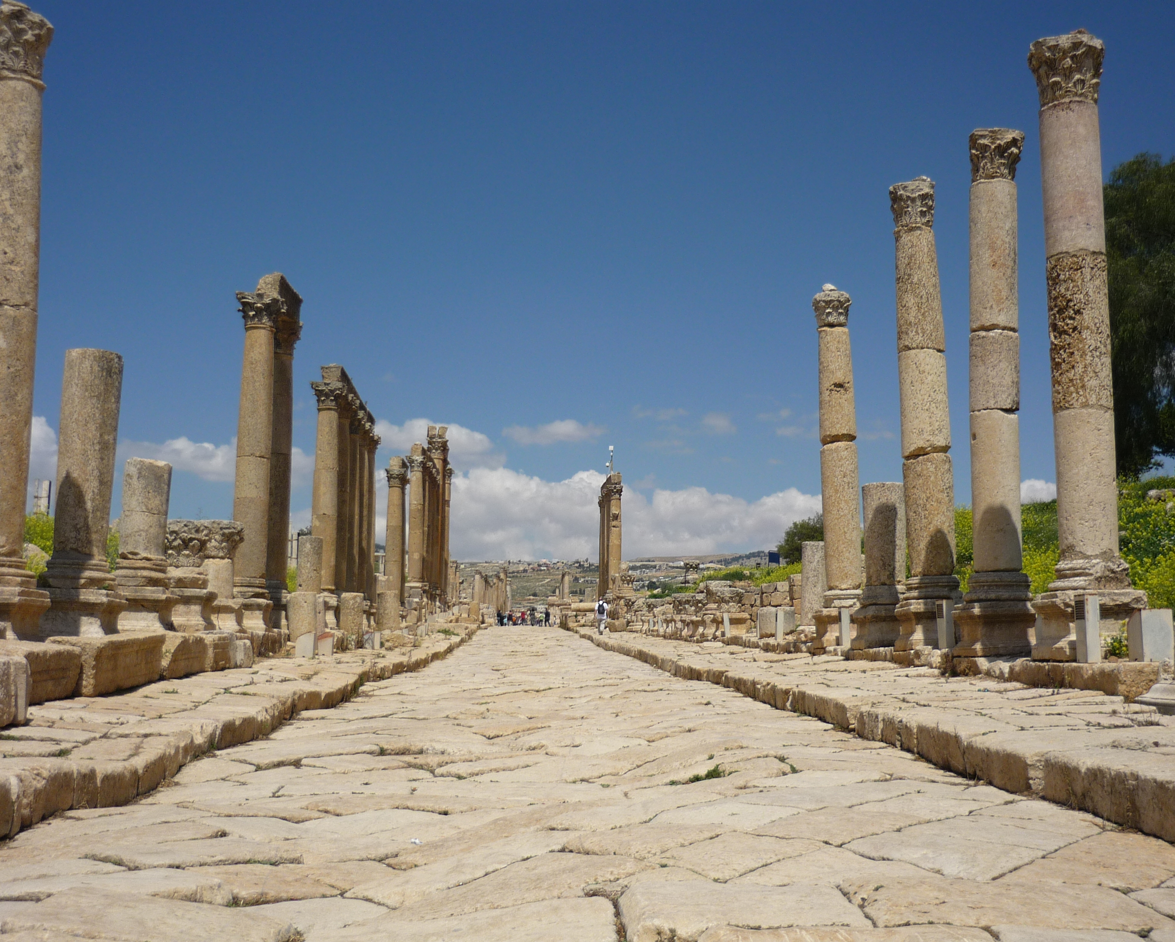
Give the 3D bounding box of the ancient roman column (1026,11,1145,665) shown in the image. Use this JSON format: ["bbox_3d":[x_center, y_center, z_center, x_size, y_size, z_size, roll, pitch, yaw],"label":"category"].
[{"bbox_3d":[7.419,-1.943,20.820,1.140,9.520,1.140,0,-6,-3],"label":"ancient roman column"}]

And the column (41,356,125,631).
[{"bbox_3d":[-7.276,0.327,19.899,1.000,4.076,1.000,1,-7,-3],"label":"column"}]

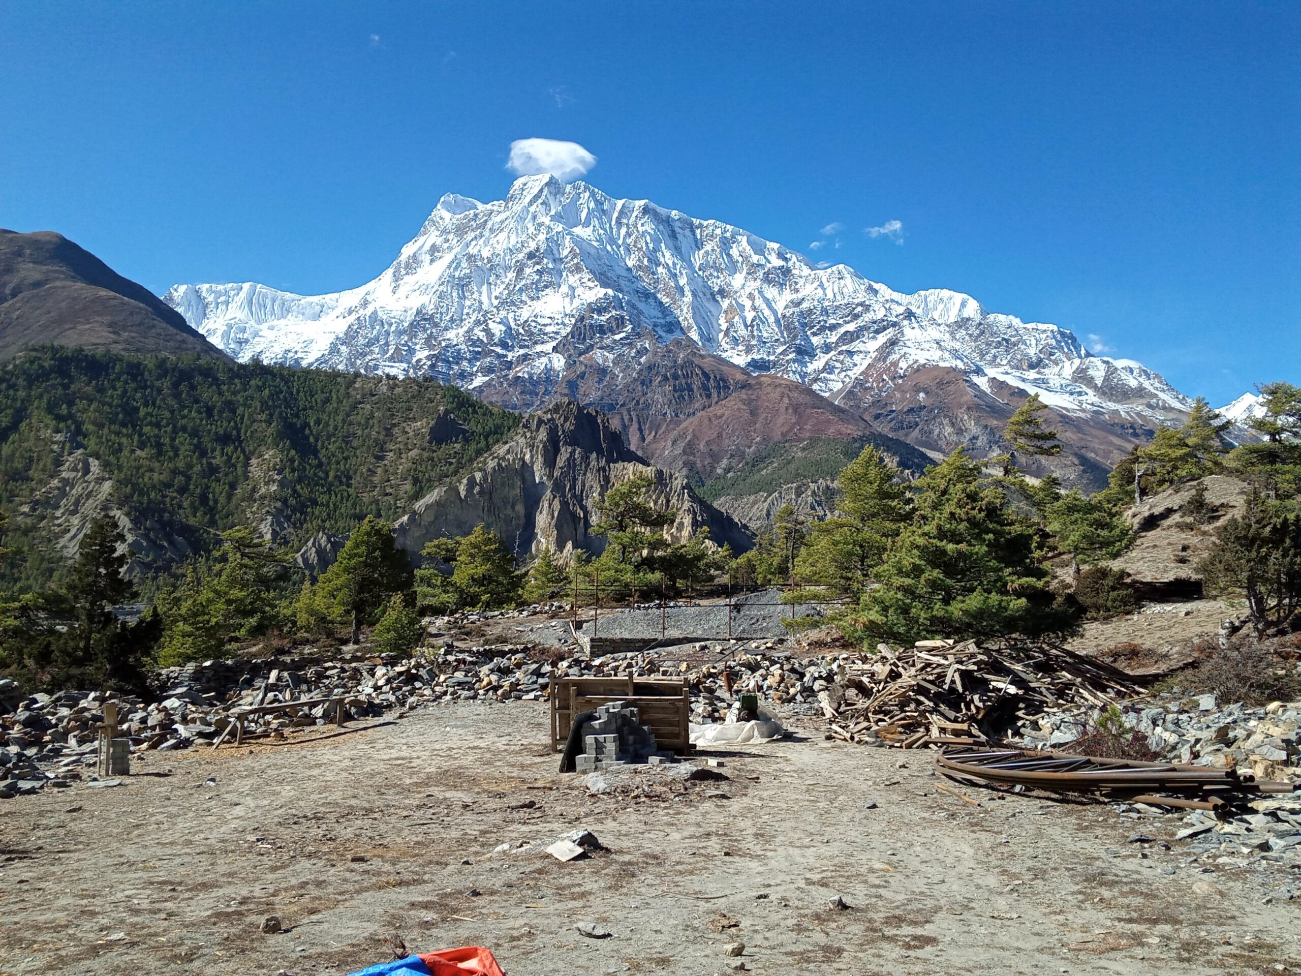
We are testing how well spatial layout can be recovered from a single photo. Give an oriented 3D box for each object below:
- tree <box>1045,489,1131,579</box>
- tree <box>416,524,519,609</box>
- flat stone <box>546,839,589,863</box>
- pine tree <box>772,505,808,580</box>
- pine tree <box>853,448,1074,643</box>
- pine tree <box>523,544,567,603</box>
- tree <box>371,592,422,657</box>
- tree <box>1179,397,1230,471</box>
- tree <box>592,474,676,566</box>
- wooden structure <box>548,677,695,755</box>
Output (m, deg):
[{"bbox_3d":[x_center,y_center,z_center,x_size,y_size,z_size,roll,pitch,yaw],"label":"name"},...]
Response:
[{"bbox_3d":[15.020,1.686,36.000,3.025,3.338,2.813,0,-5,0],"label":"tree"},{"bbox_3d":[-5.894,2.611,34.000,3.415,2.824,2.561,0,-5,0],"label":"tree"},{"bbox_3d":[-0.750,3.211,9.300,0.270,0.060,0.270,-10,14,-44],"label":"flat stone"},{"bbox_3d":[5.578,2.292,42.000,1.379,3.245,1.283,0,-5,0],"label":"pine tree"},{"bbox_3d":[7.437,1.485,25.000,5.239,4.877,4.873,0,-5,0],"label":"pine tree"},{"bbox_3d":[-3.599,3.025,36.000,1.530,2.121,1.423,0,-5,0],"label":"pine tree"},{"bbox_3d":[-6.386,3.481,26.500,1.331,1.664,1.238,0,-5,0],"label":"tree"},{"bbox_3d":[27.396,-2.486,52.000,2.511,4.018,2.335,0,-5,0],"label":"tree"},{"bbox_3d":[-0.618,1.391,40.000,3.207,3.825,2.982,0,-5,0],"label":"tree"},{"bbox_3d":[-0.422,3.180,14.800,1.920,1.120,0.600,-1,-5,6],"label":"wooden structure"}]

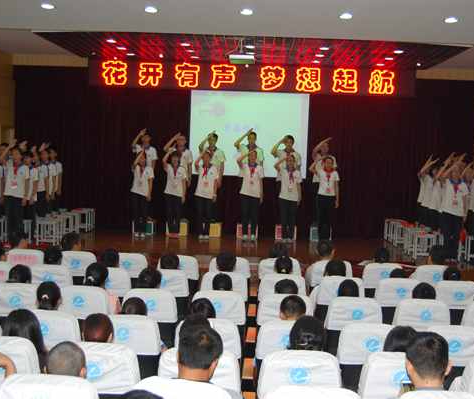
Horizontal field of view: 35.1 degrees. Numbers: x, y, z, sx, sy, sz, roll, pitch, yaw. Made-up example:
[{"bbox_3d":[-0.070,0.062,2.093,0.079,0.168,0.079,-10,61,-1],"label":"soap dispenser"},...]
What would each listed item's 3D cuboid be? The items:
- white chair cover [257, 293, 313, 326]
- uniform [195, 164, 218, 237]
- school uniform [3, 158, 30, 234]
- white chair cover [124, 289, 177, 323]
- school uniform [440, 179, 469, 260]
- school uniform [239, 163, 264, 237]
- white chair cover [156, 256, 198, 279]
[{"bbox_3d":[0.403,0.909,6.220,0.450,0.280,0.150,2,3,1],"label":"white chair cover"},{"bbox_3d":[-0.542,0.017,12.900,0.390,1.230,0.270,2,3,1],"label":"uniform"},{"bbox_3d":[-3.420,0.031,11.624,0.410,1.252,0.270,2,3,2],"label":"school uniform"},{"bbox_3d":[-0.712,0.873,6.170,0.430,0.275,0.150,2,3,2],"label":"white chair cover"},{"bbox_3d":[3.395,0.312,11.699,0.430,1.260,0.270,2,3,2],"label":"school uniform"},{"bbox_3d":[0.252,0.000,13.000,0.390,1.260,0.270,2,3,1],"label":"school uniform"},{"bbox_3d":[-0.636,0.739,8.149,0.430,0.275,0.150,2,3,2],"label":"white chair cover"}]

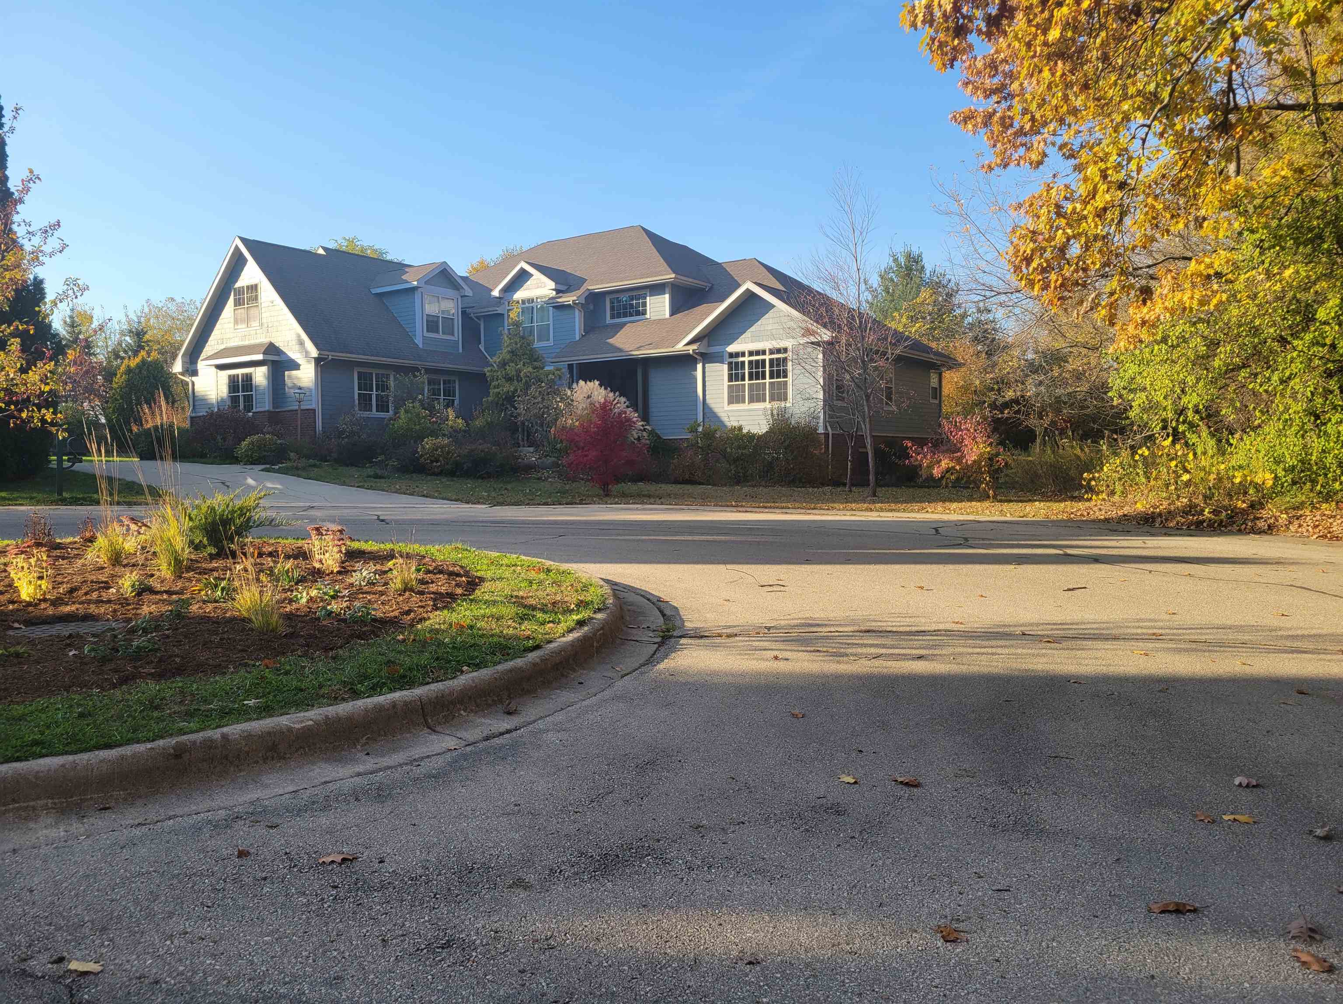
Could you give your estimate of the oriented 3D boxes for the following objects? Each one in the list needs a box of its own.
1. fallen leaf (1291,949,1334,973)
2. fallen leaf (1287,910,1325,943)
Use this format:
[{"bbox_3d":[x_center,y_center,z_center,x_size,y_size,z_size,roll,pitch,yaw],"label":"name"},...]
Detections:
[{"bbox_3d":[1.865,1.335,2.934,0.058,0.026,0.120,-2,2,-34],"label":"fallen leaf"},{"bbox_3d":[1.966,1.318,3.128,0.112,0.035,0.145,0,2,26],"label":"fallen leaf"}]

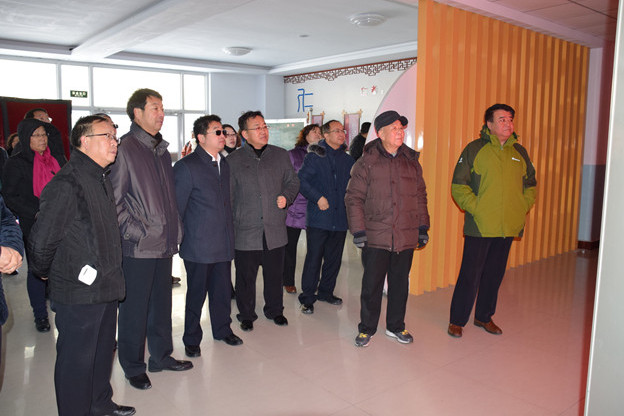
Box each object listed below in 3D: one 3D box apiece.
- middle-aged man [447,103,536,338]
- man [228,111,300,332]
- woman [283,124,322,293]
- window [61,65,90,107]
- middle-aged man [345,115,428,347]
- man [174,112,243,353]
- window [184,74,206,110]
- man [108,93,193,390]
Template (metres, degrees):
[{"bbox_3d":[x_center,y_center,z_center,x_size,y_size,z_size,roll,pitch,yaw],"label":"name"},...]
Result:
[{"bbox_3d":[1.356,0.100,4.203,0.600,1.804,0.380,-1,7,-8],"label":"middle-aged man"},{"bbox_3d":[-0.379,0.103,4.373,0.540,1.751,0.360,-3,8,-24],"label":"man"},{"bbox_3d":[-0.077,0.002,5.453,0.460,1.679,0.330,-6,10,-42],"label":"woman"},{"bbox_3d":[-4.682,-2.429,10.659,0.575,0.778,0.080,-6,9,-39],"label":"window"},{"bbox_3d":[0.537,0.155,4.027,0.600,1.738,0.370,-1,7,-12],"label":"middle-aged man"},{"bbox_3d":[-0.712,0.193,3.880,0.370,1.698,0.490,5,9,32],"label":"man"},{"bbox_3d":[-2.660,-2.626,12.286,0.576,0.790,0.080,-6,9,-39],"label":"window"},{"bbox_3d":[-0.985,0.190,3.381,0.390,1.829,0.510,4,8,26],"label":"man"}]

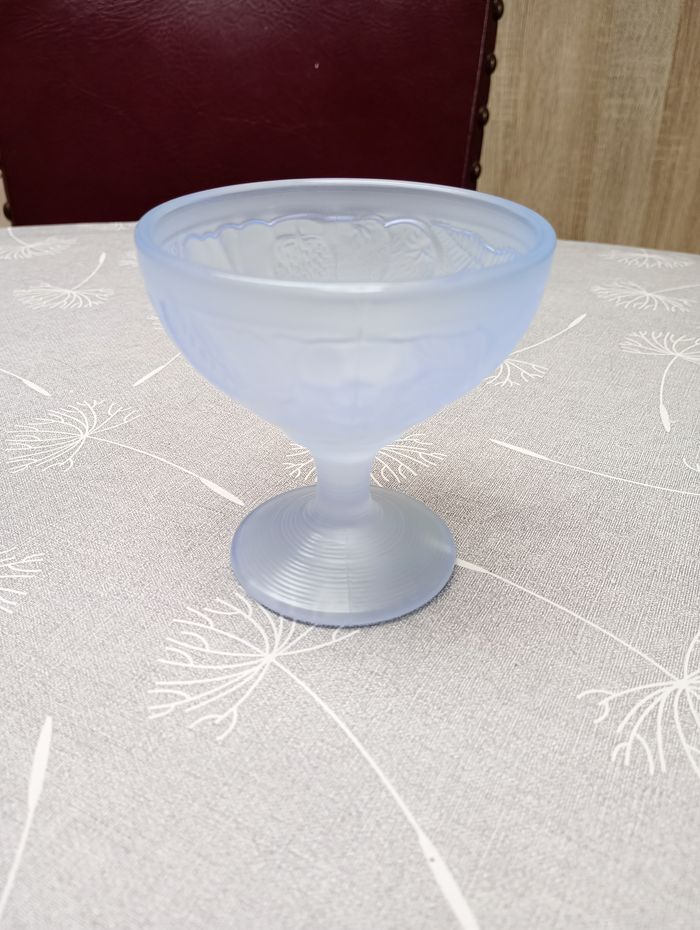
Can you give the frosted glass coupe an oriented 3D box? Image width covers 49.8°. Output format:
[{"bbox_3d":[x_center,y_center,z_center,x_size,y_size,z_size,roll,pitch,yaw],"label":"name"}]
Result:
[{"bbox_3d":[-0.001,-0.017,0.215,0.102,0.102,0.102,1,32,0],"label":"frosted glass coupe"}]

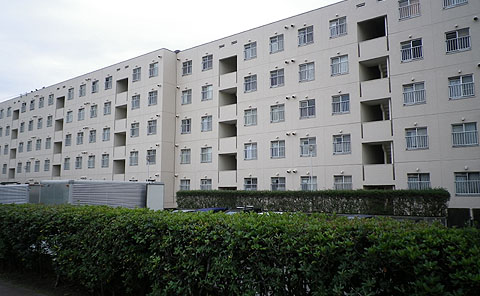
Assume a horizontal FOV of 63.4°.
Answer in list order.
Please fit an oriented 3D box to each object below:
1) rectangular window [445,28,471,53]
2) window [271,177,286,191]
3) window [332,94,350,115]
[{"bbox_3d":[12.299,-6.017,21.863,1.194,1.246,0.150,-5,-8,37],"label":"rectangular window"},{"bbox_3d":[2.738,2.714,27.901,1.179,1.227,0.150,-5,-8,37],"label":"window"},{"bbox_3d":[6.753,-2.893,25.931,1.198,1.258,0.180,-5,-8,37],"label":"window"}]

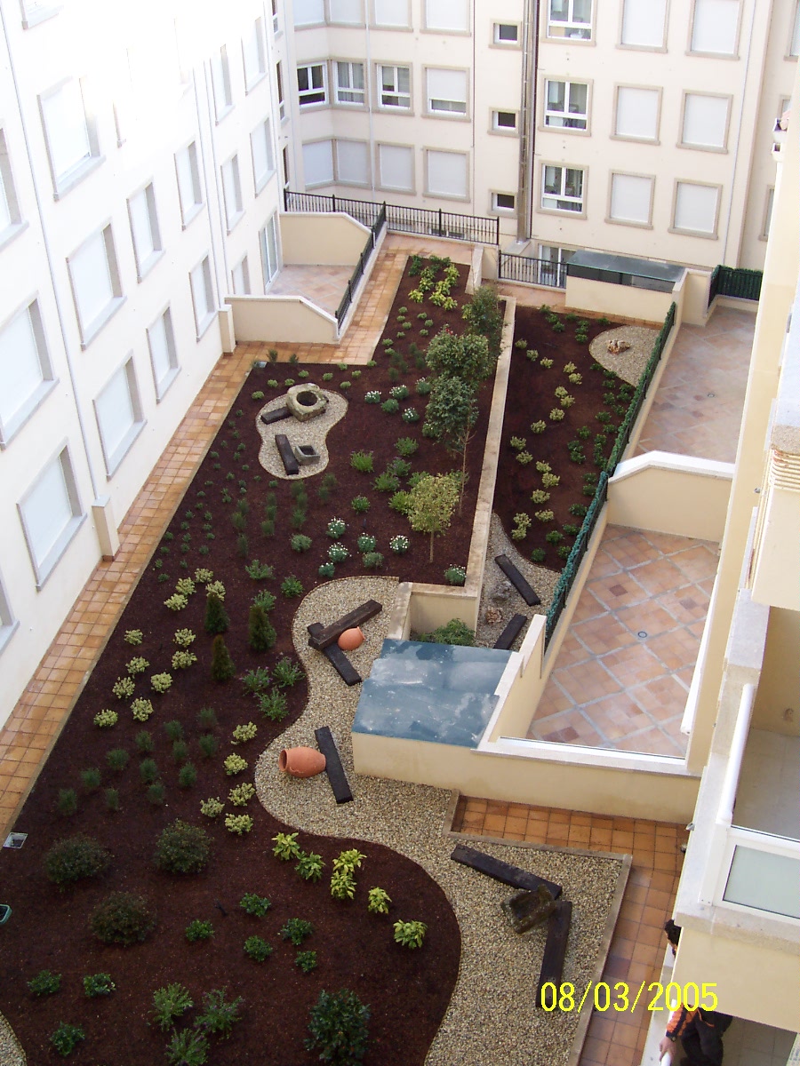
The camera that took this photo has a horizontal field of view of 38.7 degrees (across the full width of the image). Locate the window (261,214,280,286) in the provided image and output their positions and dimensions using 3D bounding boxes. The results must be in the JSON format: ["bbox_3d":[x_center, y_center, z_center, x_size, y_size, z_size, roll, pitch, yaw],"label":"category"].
[{"bbox_3d":[-4.024,-8.580,34.679,0.170,1.881,2.037,2,34,6],"label":"window"}]

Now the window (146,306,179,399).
[{"bbox_3d":[-5.335,-4.040,25.512,0.160,1.616,1.440,3,35,7],"label":"window"}]

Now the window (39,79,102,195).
[{"bbox_3d":[-5.918,-7.180,20.274,0.170,1.602,2.244,2,34,6],"label":"window"}]

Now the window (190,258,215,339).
[{"bbox_3d":[-4.900,-5.897,28.459,0.150,1.663,1.532,3,35,7],"label":"window"}]

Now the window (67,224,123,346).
[{"bbox_3d":[-5.757,-4.727,21.569,0.160,1.568,2.112,3,35,7],"label":"window"}]

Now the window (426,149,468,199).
[{"bbox_3d":[1.665,-12.823,40.767,1.552,1.552,0.150,15,38,23],"label":"window"}]

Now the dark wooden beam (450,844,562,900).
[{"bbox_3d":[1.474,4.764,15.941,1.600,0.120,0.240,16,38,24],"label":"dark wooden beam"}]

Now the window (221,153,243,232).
[{"bbox_3d":[-4.519,-9.074,30.268,0.170,1.647,1.621,2,34,6],"label":"window"}]

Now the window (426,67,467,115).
[{"bbox_3d":[1.653,-15.111,38.994,1.504,1.513,0.170,17,38,26],"label":"window"}]

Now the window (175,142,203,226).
[{"bbox_3d":[-5.081,-8.334,26.994,0.170,1.610,1.646,2,34,6],"label":"window"}]

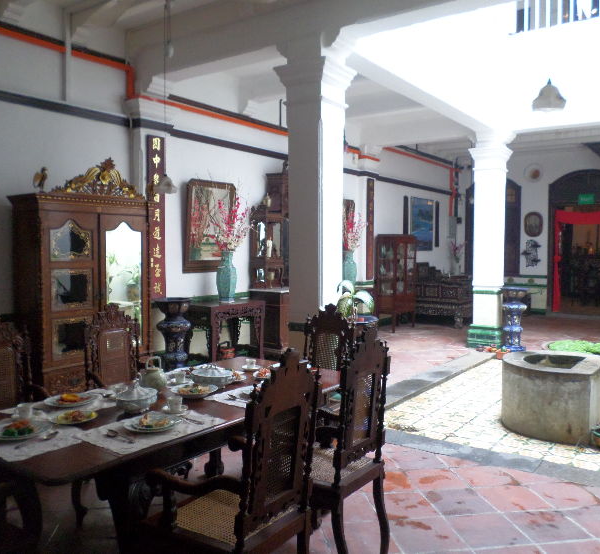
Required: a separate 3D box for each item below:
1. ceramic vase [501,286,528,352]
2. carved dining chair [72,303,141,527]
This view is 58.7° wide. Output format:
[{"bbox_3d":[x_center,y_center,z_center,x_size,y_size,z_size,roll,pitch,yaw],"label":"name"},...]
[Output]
[{"bbox_3d":[3.168,0.625,7.843,0.380,0.930,0.380,3,4,37],"label":"ceramic vase"},{"bbox_3d":[-1.084,0.745,3.336,0.560,1.130,0.520,3,4,37],"label":"carved dining chair"}]

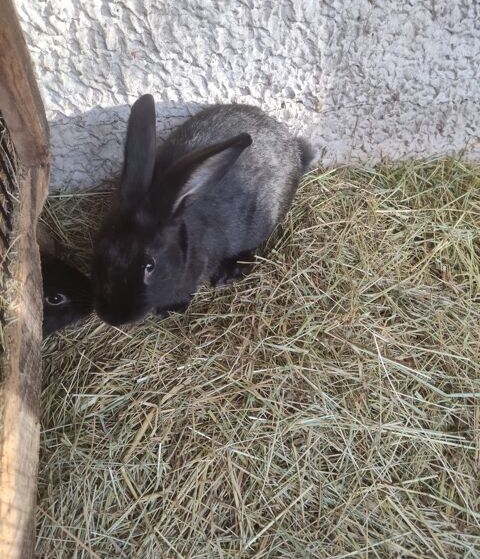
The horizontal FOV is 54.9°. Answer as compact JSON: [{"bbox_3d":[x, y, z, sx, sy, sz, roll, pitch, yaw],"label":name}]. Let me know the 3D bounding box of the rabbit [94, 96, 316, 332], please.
[{"bbox_3d":[-0.022,-0.110,0.522,0.155,0.198,0.337,30,50,28],"label":"rabbit"}]

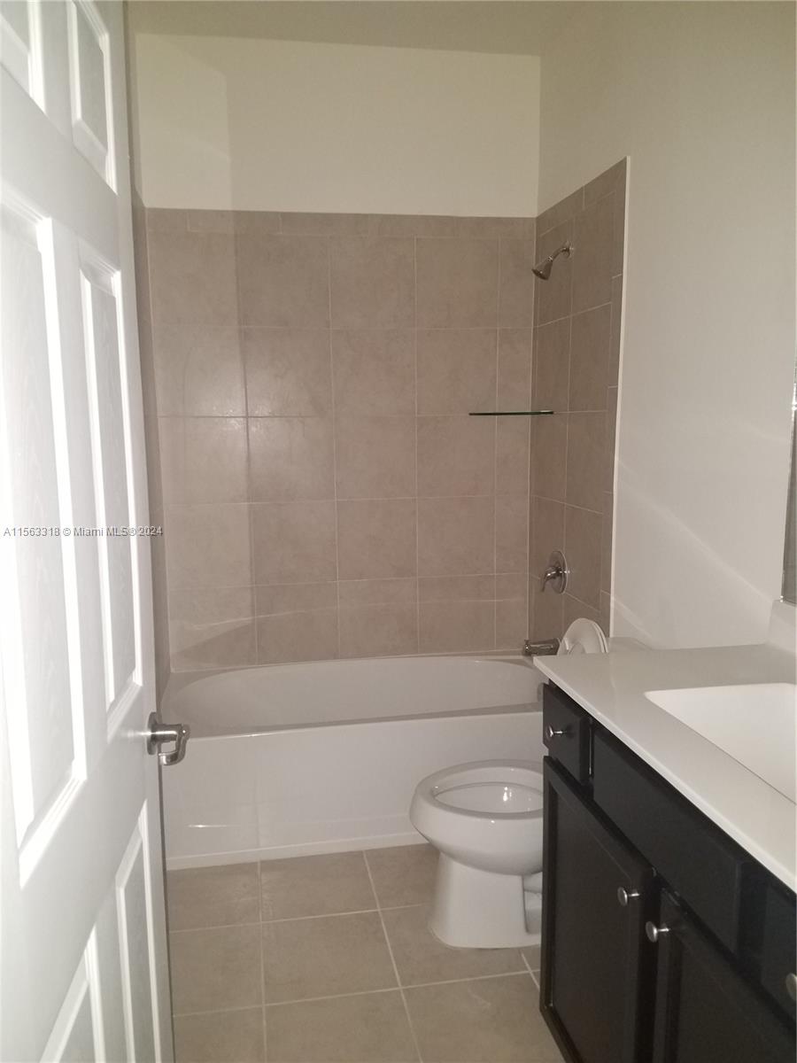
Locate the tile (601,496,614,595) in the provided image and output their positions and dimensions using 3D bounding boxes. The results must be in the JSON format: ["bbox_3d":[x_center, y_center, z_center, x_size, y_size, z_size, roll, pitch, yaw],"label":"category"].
[{"bbox_3d":[0.685,0.039,2.617,0.010,0.328,0.071,-2,9,-10],"label":"tile"}]

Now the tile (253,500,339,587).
[{"bbox_3d":[-0.415,0.046,3.213,0.330,0.334,0.012,-2,8,-8],"label":"tile"}]

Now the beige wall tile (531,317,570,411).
[{"bbox_3d":[0.589,-0.625,3.063,0.012,0.334,0.342,-2,9,-12],"label":"beige wall tile"}]

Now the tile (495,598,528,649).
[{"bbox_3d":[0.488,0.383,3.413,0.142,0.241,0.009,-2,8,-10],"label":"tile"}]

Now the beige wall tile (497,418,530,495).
[{"bbox_3d":[0.480,-0.319,3.313,0.142,0.335,0.009,-2,8,-10],"label":"beige wall tile"}]

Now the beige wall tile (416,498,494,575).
[{"bbox_3d":[0.243,0.024,3.310,0.330,0.334,0.012,-2,8,-8],"label":"beige wall tile"}]

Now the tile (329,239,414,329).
[{"bbox_3d":[-0.095,-0.960,3.082,0.329,0.335,0.012,-2,8,-10],"label":"tile"}]

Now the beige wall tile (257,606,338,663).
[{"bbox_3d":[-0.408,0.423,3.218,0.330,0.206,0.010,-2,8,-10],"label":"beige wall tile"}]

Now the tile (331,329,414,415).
[{"bbox_3d":[-0.093,-0.634,3.168,0.333,0.335,0.009,-2,8,-10],"label":"tile"}]

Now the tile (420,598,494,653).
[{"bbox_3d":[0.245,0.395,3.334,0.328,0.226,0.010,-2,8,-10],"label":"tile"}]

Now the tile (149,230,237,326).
[{"bbox_3d":[-0.753,-0.941,2.984,0.329,0.333,0.010,-2,9,-10],"label":"tile"}]

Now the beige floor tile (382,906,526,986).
[{"bbox_3d":[0.145,1.132,2.215,0.339,0.009,0.339,-2,8,-10],"label":"beige floor tile"}]

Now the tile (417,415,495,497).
[{"bbox_3d":[0.239,-0.306,3.237,0.329,0.330,0.012,-2,8,-10],"label":"tile"}]

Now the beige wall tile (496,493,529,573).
[{"bbox_3d":[0.477,0.013,3.328,0.143,0.327,0.012,-2,8,-10],"label":"beige wall tile"}]

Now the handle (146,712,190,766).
[{"bbox_3d":[-0.348,0.317,1.210,0.066,0.065,0.132,-2,8,-6],"label":"handle"}]

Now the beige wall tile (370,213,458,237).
[{"bbox_3d":[0.061,-1.173,3.079,0.338,0.077,0.012,-2,8,-10],"label":"beige wall tile"}]

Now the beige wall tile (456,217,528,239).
[{"bbox_3d":[0.376,-1.197,3.154,0.291,0.082,0.012,-2,8,-8],"label":"beige wall tile"}]

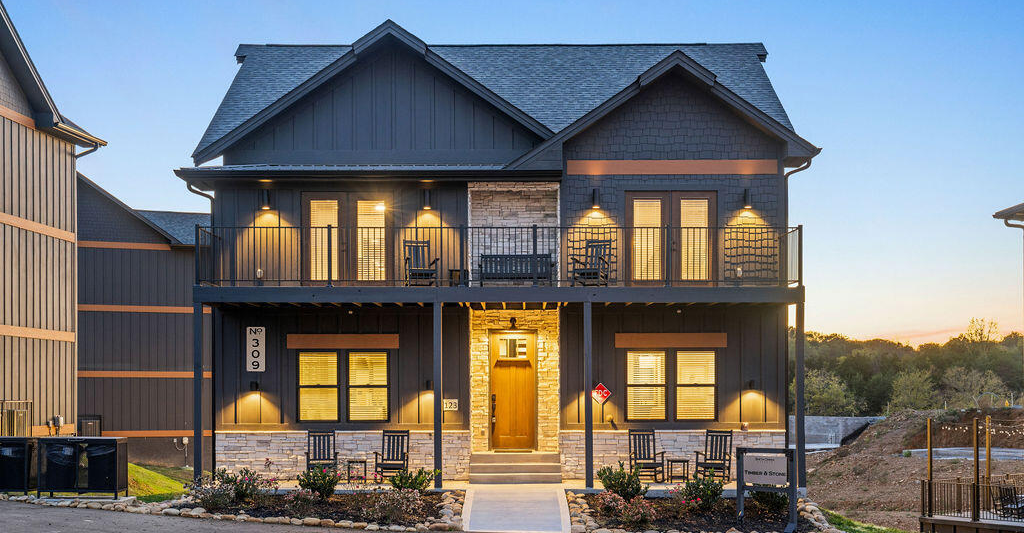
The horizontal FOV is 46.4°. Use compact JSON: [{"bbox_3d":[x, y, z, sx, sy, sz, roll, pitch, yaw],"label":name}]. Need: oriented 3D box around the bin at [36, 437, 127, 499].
[{"bbox_3d":[-9.050,4.233,25.000,1.700,1.250,0.750,0,-2,0],"label":"bin"}]

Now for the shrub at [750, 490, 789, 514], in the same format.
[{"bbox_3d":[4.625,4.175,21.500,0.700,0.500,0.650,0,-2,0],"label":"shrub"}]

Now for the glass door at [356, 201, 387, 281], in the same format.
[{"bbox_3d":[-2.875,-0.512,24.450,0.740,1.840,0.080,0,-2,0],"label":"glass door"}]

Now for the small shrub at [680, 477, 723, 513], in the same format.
[{"bbox_3d":[3.426,4.131,21.600,0.770,0.660,0.720,0,-2,0],"label":"small shrub"}]

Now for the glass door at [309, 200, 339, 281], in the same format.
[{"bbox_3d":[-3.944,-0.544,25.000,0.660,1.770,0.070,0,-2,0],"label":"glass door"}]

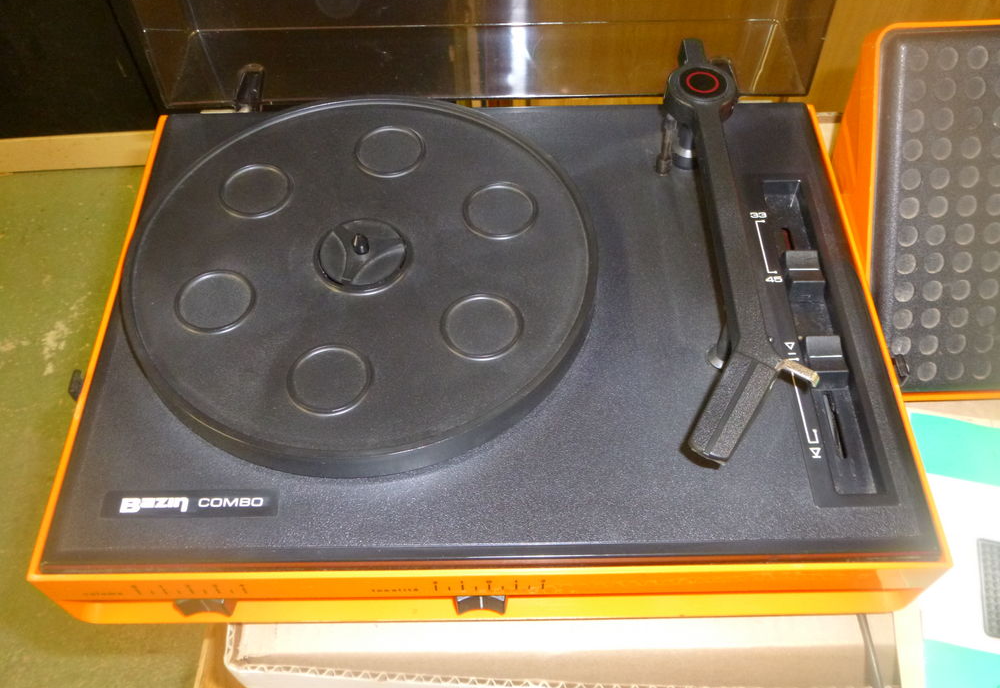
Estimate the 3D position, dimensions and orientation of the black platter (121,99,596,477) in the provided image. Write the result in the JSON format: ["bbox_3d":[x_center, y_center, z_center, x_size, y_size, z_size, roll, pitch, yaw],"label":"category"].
[{"bbox_3d":[-0.063,-0.037,0.414,0.213,0.015,0.213,0,55,0],"label":"black platter"}]

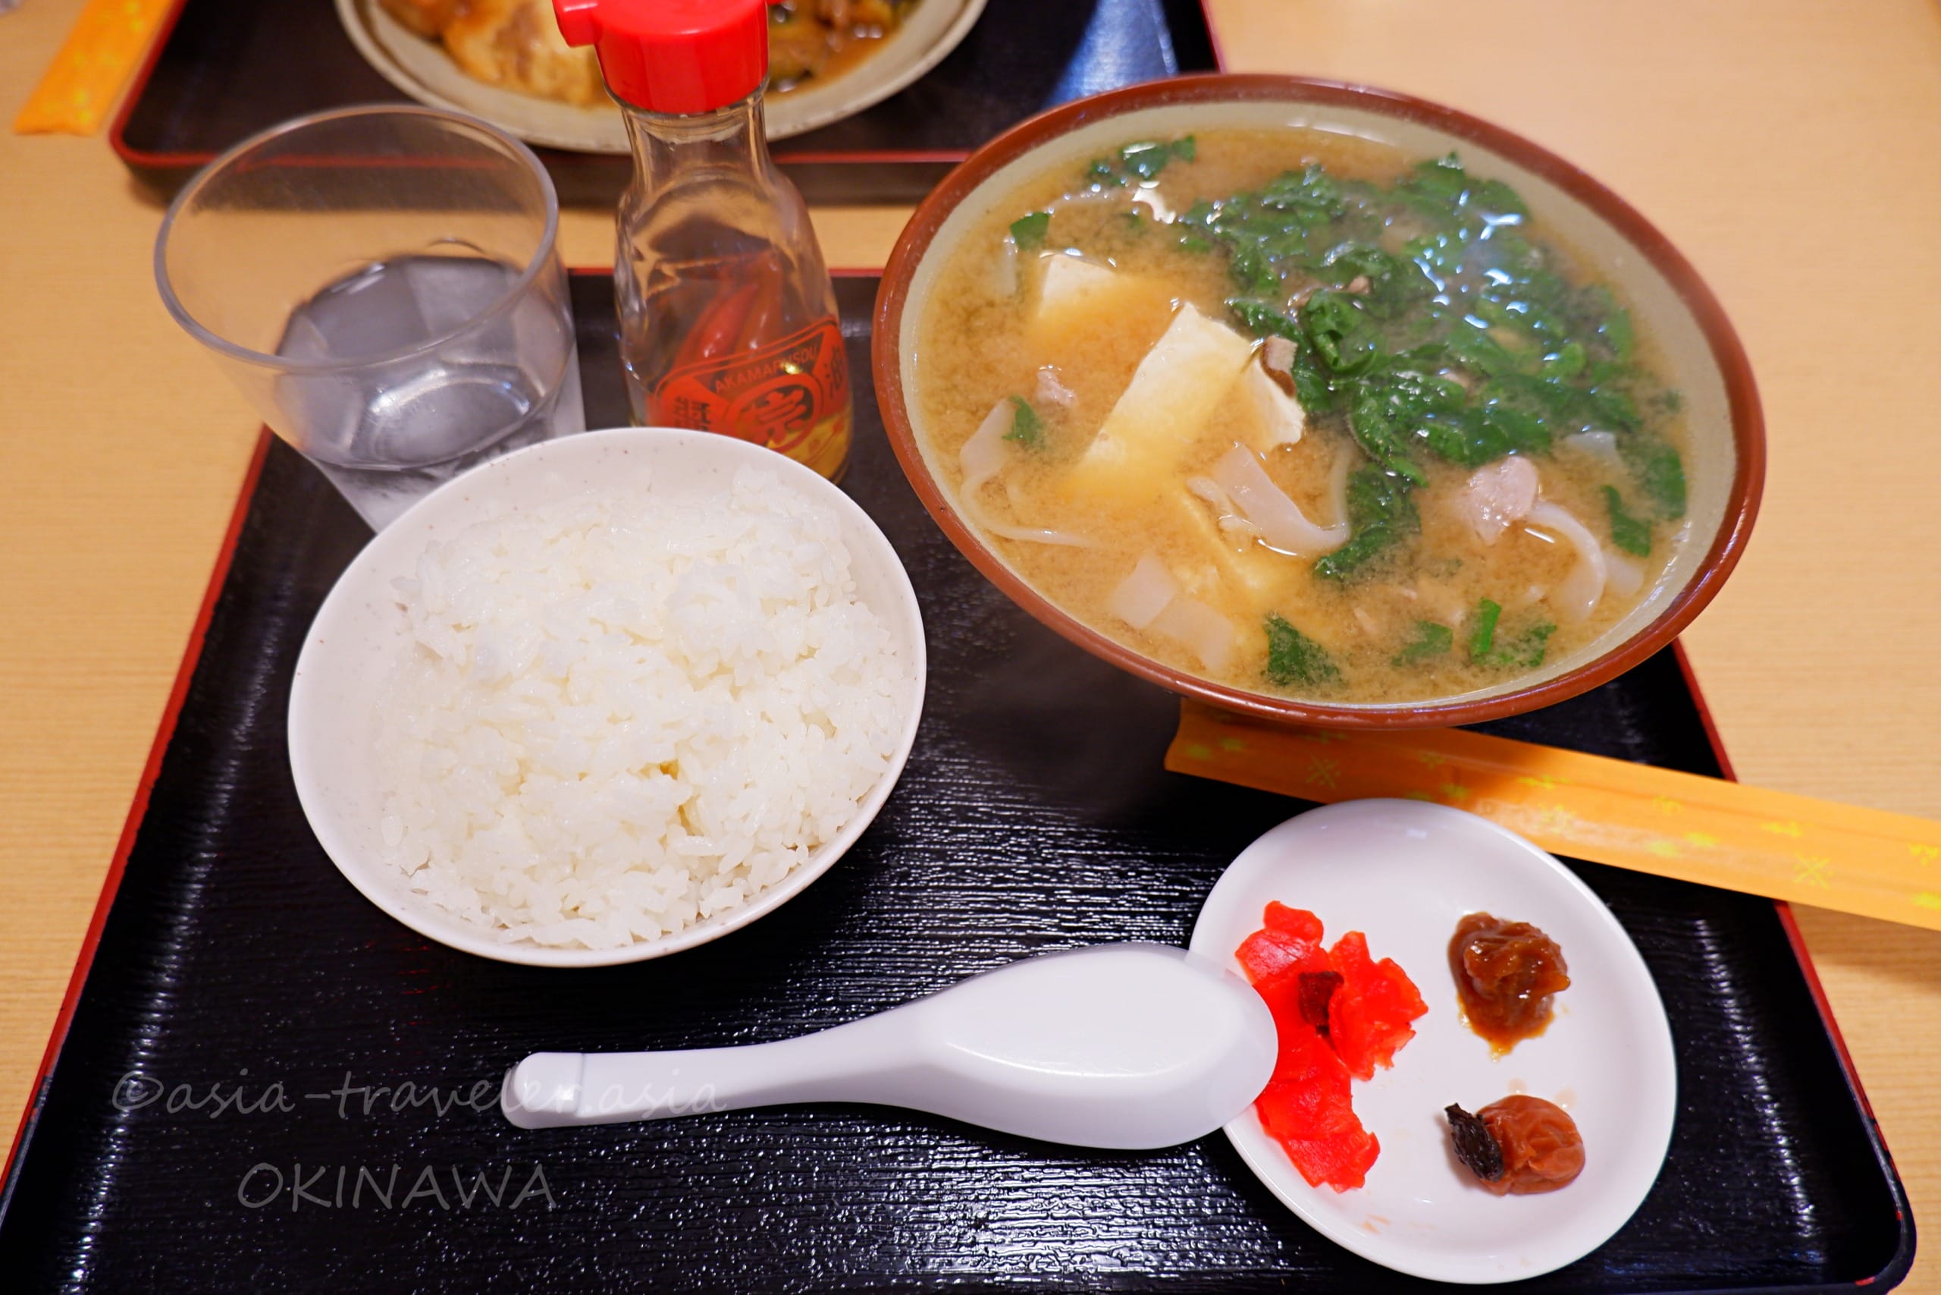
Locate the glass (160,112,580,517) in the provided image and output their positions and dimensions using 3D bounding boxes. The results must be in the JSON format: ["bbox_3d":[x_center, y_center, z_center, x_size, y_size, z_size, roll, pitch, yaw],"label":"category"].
[{"bbox_3d":[-0.137,-0.066,0.321,0.085,0.106,0.085,3,58,0],"label":"glass"}]

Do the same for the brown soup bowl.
[{"bbox_3d":[0.080,-0.051,0.333,0.209,0.085,0.209,1,58,-2],"label":"brown soup bowl"}]

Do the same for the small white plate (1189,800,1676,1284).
[{"bbox_3d":[0.102,0.087,0.285,0.107,0.019,0.107,3,58,0],"label":"small white plate"}]

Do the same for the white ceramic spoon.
[{"bbox_3d":[-0.018,0.087,0.268,0.170,0.039,0.044,-1,58,-3],"label":"white ceramic spoon"}]

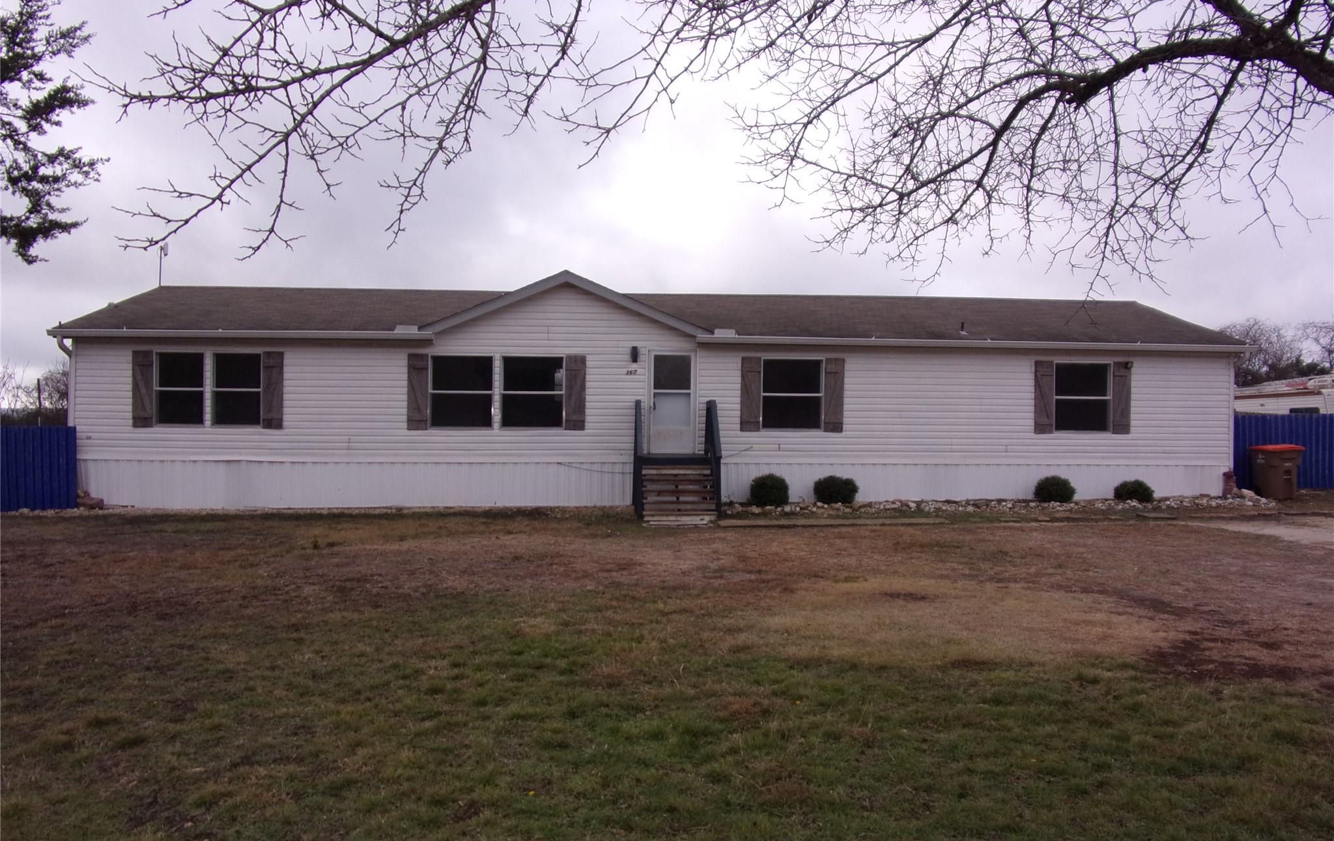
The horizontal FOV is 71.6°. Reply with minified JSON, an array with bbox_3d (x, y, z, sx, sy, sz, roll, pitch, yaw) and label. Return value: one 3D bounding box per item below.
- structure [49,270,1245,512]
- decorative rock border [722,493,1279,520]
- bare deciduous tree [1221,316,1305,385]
[{"bbox_3d":[-0.137,-0.603,21.097,22.297,4.610,7.900,0,0,-3],"label":"structure"},{"bbox_3d":[6.285,1.549,17.137,10.560,0.320,1.200,0,0,-3],"label":"decorative rock border"},{"bbox_3d":[26.809,-1.630,42.000,4.400,6.158,4.400,0,0,-3],"label":"bare deciduous tree"}]

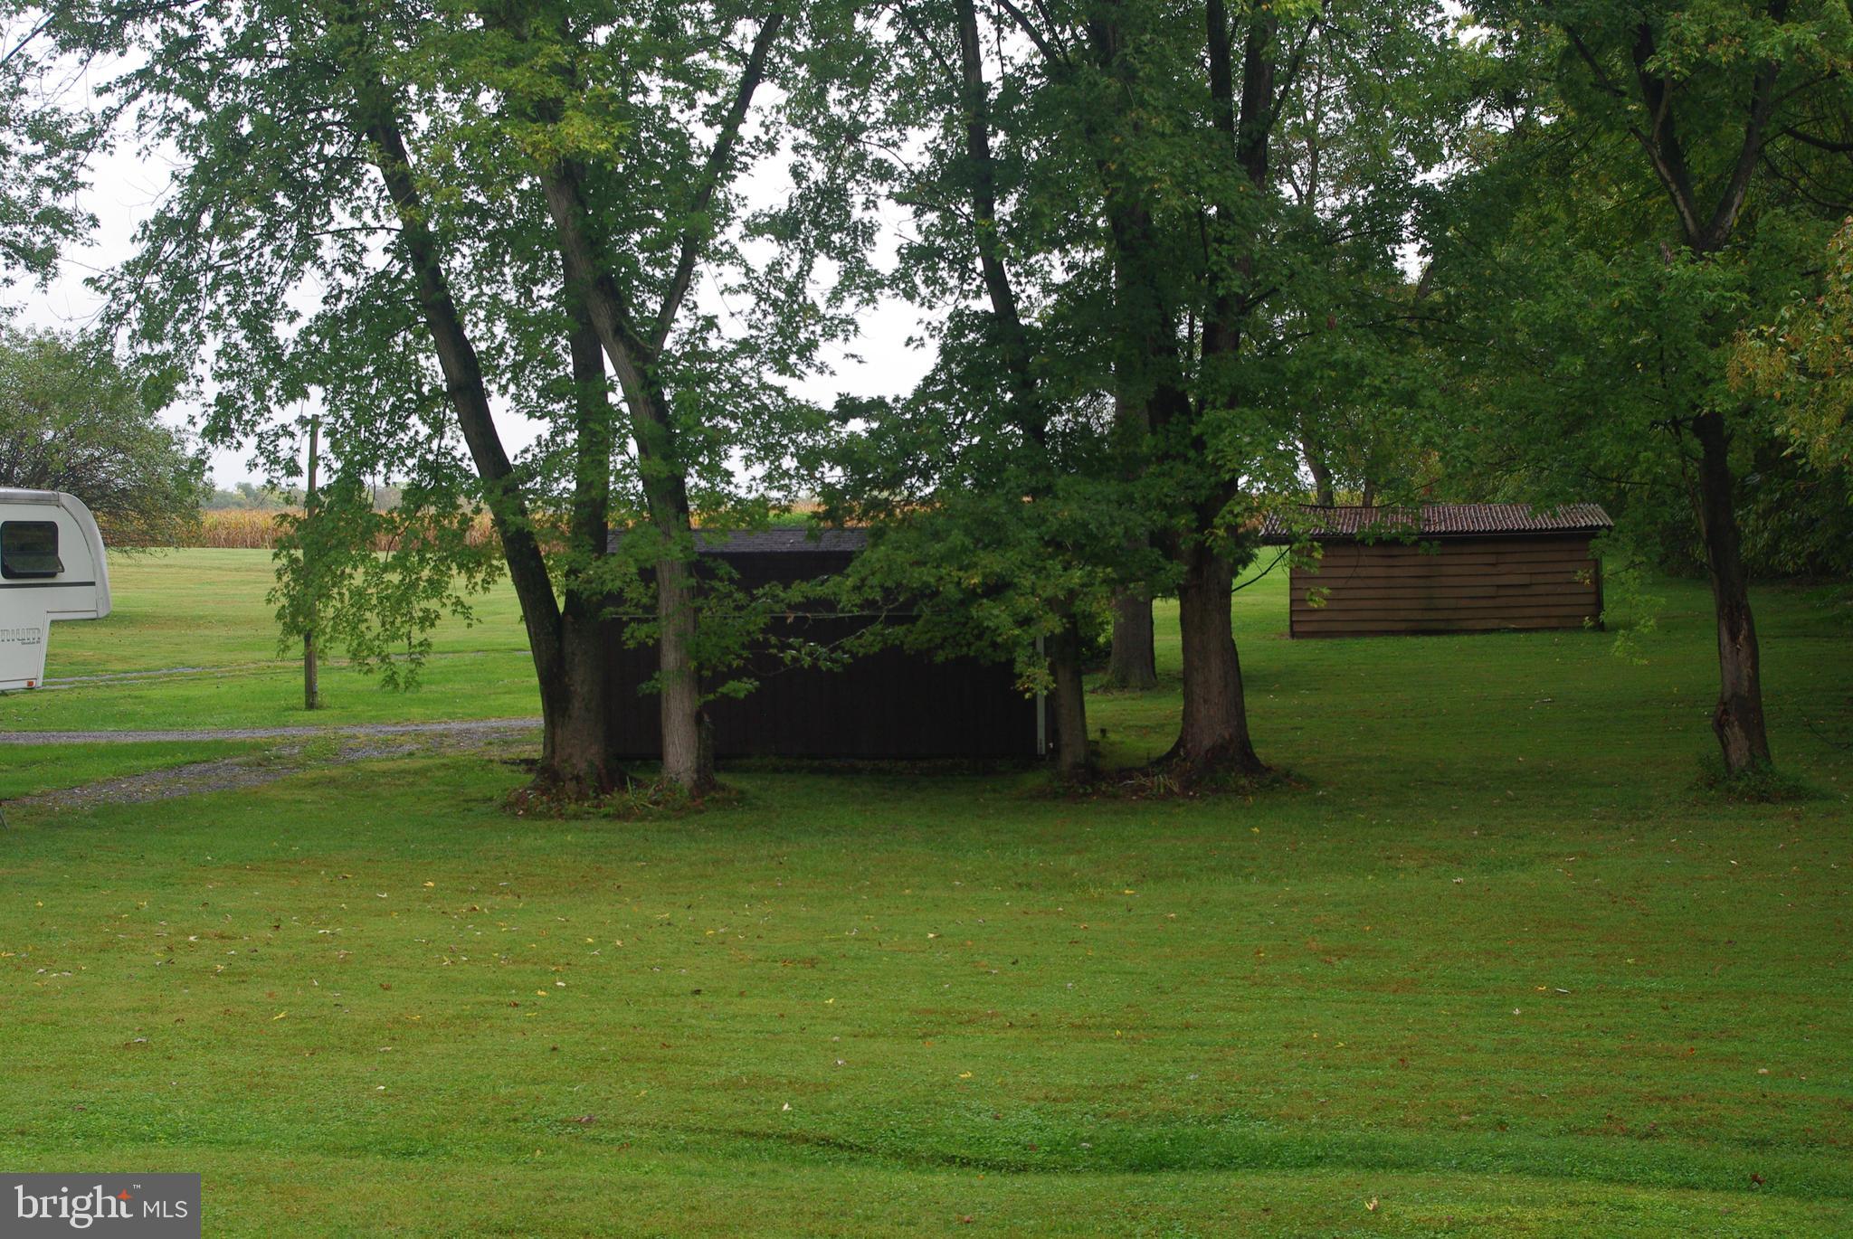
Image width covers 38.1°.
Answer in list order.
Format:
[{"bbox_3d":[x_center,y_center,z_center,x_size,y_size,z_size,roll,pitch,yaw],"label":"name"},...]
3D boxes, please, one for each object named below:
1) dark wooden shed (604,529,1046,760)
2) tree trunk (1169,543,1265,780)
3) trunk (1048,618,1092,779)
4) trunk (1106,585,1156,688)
[{"bbox_3d":[-1.300,0.243,37.436,6.100,2.950,4.300,0,3,5],"label":"dark wooden shed"},{"bbox_3d":[3.564,0.525,32.900,1.120,2.900,1.050,0,3,0],"label":"tree trunk"},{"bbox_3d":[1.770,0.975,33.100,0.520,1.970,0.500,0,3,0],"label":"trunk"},{"bbox_3d":[3.440,0.316,45.000,0.850,1.750,0.850,0,3,0],"label":"trunk"}]

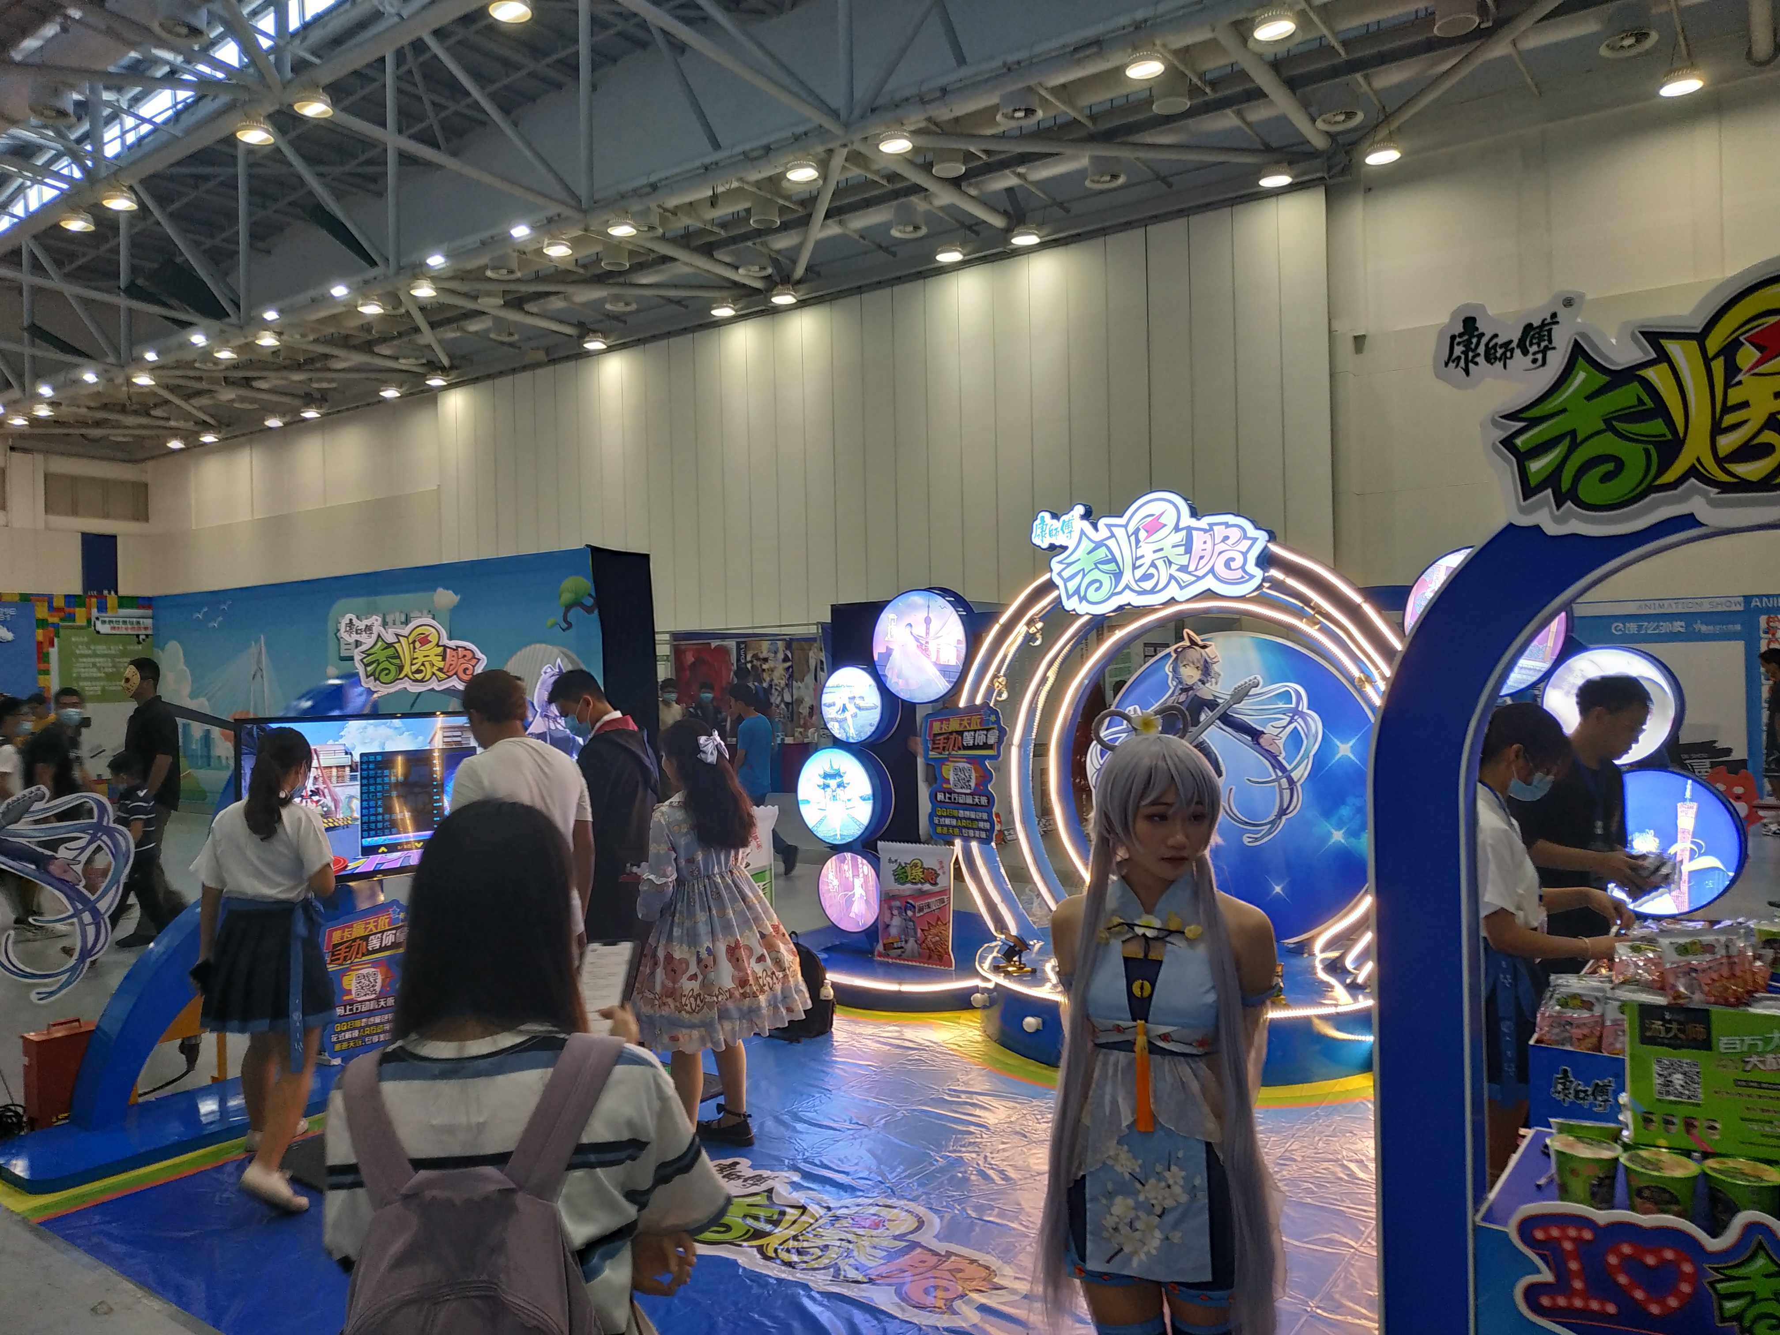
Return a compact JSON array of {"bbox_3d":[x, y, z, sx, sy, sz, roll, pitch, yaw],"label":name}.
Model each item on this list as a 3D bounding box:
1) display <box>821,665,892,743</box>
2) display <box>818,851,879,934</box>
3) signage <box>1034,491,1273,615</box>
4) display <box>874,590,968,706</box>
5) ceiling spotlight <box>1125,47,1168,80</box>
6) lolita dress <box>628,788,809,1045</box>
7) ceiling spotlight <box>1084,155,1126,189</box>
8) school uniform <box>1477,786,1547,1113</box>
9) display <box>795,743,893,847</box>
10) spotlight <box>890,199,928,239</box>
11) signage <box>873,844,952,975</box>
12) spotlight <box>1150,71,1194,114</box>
[{"bbox_3d":[-0.164,0.217,7.227,0.449,0.449,0.210,-1,-1,34],"label":"display"},{"bbox_3d":[-0.173,1.304,7.230,0.465,0.465,0.200,-1,-1,34],"label":"display"},{"bbox_3d":[1.261,-0.552,6.052,1.200,0.560,0.110,-1,-1,34],"label":"signage"},{"bbox_3d":[0.220,-0.115,6.945,0.632,0.632,0.180,-1,-1,34],"label":"display"},{"bbox_3d":[3.681,-8.733,17.788,0.560,0.270,0.560,-1,-1,0],"label":"ceiling spotlight"},{"bbox_3d":[-0.628,0.916,4.566,0.580,0.870,0.650,-2,-1,44],"label":"lolita dress"},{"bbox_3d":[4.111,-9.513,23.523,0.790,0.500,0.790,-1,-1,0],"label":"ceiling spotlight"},{"bbox_3d":[1.503,0.701,3.150,0.330,0.790,0.420,-1,-1,12],"label":"school uniform"},{"bbox_3d":[-0.255,0.753,7.296,0.568,0.568,0.220,-1,-1,34],"label":"display"},{"bbox_3d":[0.397,-9.418,25.846,0.770,0.550,0.770,-1,-1,0],"label":"spotlight"},{"bbox_3d":[0.143,1.325,6.881,0.500,0.670,0.060,-1,-1,34],"label":"signage"},{"bbox_3d":[4.705,-9.646,20.642,0.630,0.500,0.630,-1,-1,0],"label":"spotlight"}]

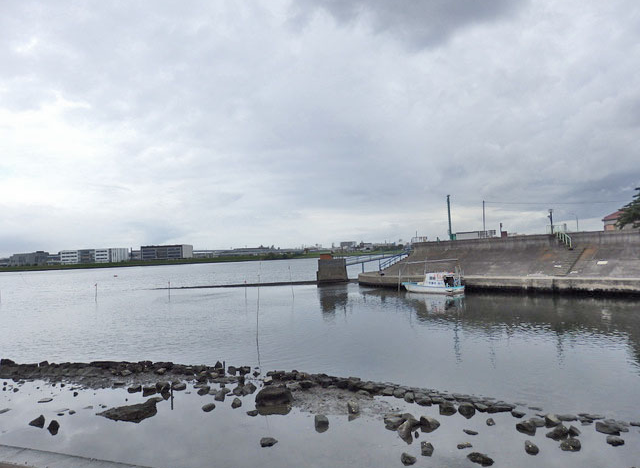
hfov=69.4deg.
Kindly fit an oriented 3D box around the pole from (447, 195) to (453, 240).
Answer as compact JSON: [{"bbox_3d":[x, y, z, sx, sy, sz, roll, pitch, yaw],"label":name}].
[{"bbox_3d":[18.816,-2.203,67.000,0.350,6.900,0.350,-3,-3,9],"label":"pole"}]

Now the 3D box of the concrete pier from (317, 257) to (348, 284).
[{"bbox_3d":[1.771,5.286,65.500,4.100,3.700,2.800,-3,-3,8],"label":"concrete pier"}]

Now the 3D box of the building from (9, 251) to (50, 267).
[{"bbox_3d":[-382.735,33.654,610.000,38.000,17.000,26.000,-3,-3,6],"label":"building"}]

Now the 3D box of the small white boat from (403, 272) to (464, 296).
[{"bbox_3d":[10.740,4.662,44.800,2.050,2.200,7.000,-1,-3,-35],"label":"small white boat"}]

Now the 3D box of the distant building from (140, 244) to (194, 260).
[{"bbox_3d":[-204.574,25.672,618.000,57.000,18.500,30.000,-3,-3,6],"label":"distant building"}]

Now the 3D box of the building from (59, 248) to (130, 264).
[{"bbox_3d":[-290.461,29.499,598.000,67.000,18.000,41.000,-3,-3,6],"label":"building"}]

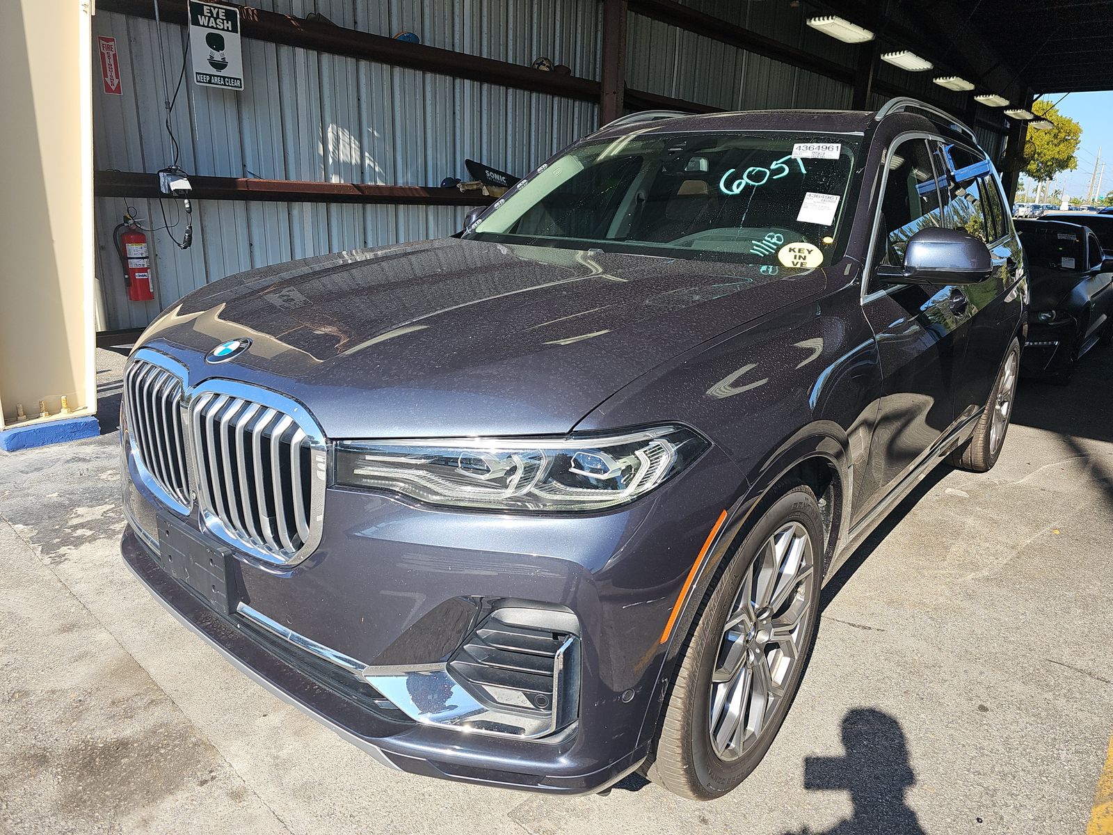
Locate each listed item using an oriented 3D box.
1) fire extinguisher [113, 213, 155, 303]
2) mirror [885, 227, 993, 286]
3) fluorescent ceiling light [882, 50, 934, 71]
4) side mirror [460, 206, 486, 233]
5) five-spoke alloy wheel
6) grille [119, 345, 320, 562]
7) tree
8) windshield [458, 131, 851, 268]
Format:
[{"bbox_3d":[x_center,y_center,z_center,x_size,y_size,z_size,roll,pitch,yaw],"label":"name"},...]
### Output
[{"bbox_3d":[-2.528,-0.957,4.433,0.150,0.520,0.180,16,22,39],"label":"fire extinguisher"},{"bbox_3d":[1.169,-0.496,2.268,0.280,0.172,0.170,14,20,37],"label":"mirror"},{"bbox_3d":[5.125,-5.201,10.788,0.340,0.090,1.220,16,22,39],"label":"fluorescent ceiling light"},{"bbox_3d":[-0.332,-0.879,3.435,0.280,0.172,0.170,14,20,37],"label":"side mirror"},{"bbox_3d":[0.390,0.490,1.802,0.285,0.785,0.785,14,20,37],"label":"five-spoke alloy wheel"},{"bbox_3d":[-0.753,0.068,1.593,0.790,0.360,0.120,14,20,37],"label":"grille"},{"bbox_3d":[46.711,-24.509,71.621,6.300,11.300,6.300,12,19,30],"label":"tree"},{"bbox_3d":[0.314,-0.789,2.683,1.520,0.140,0.920,14,55,37],"label":"windshield"}]

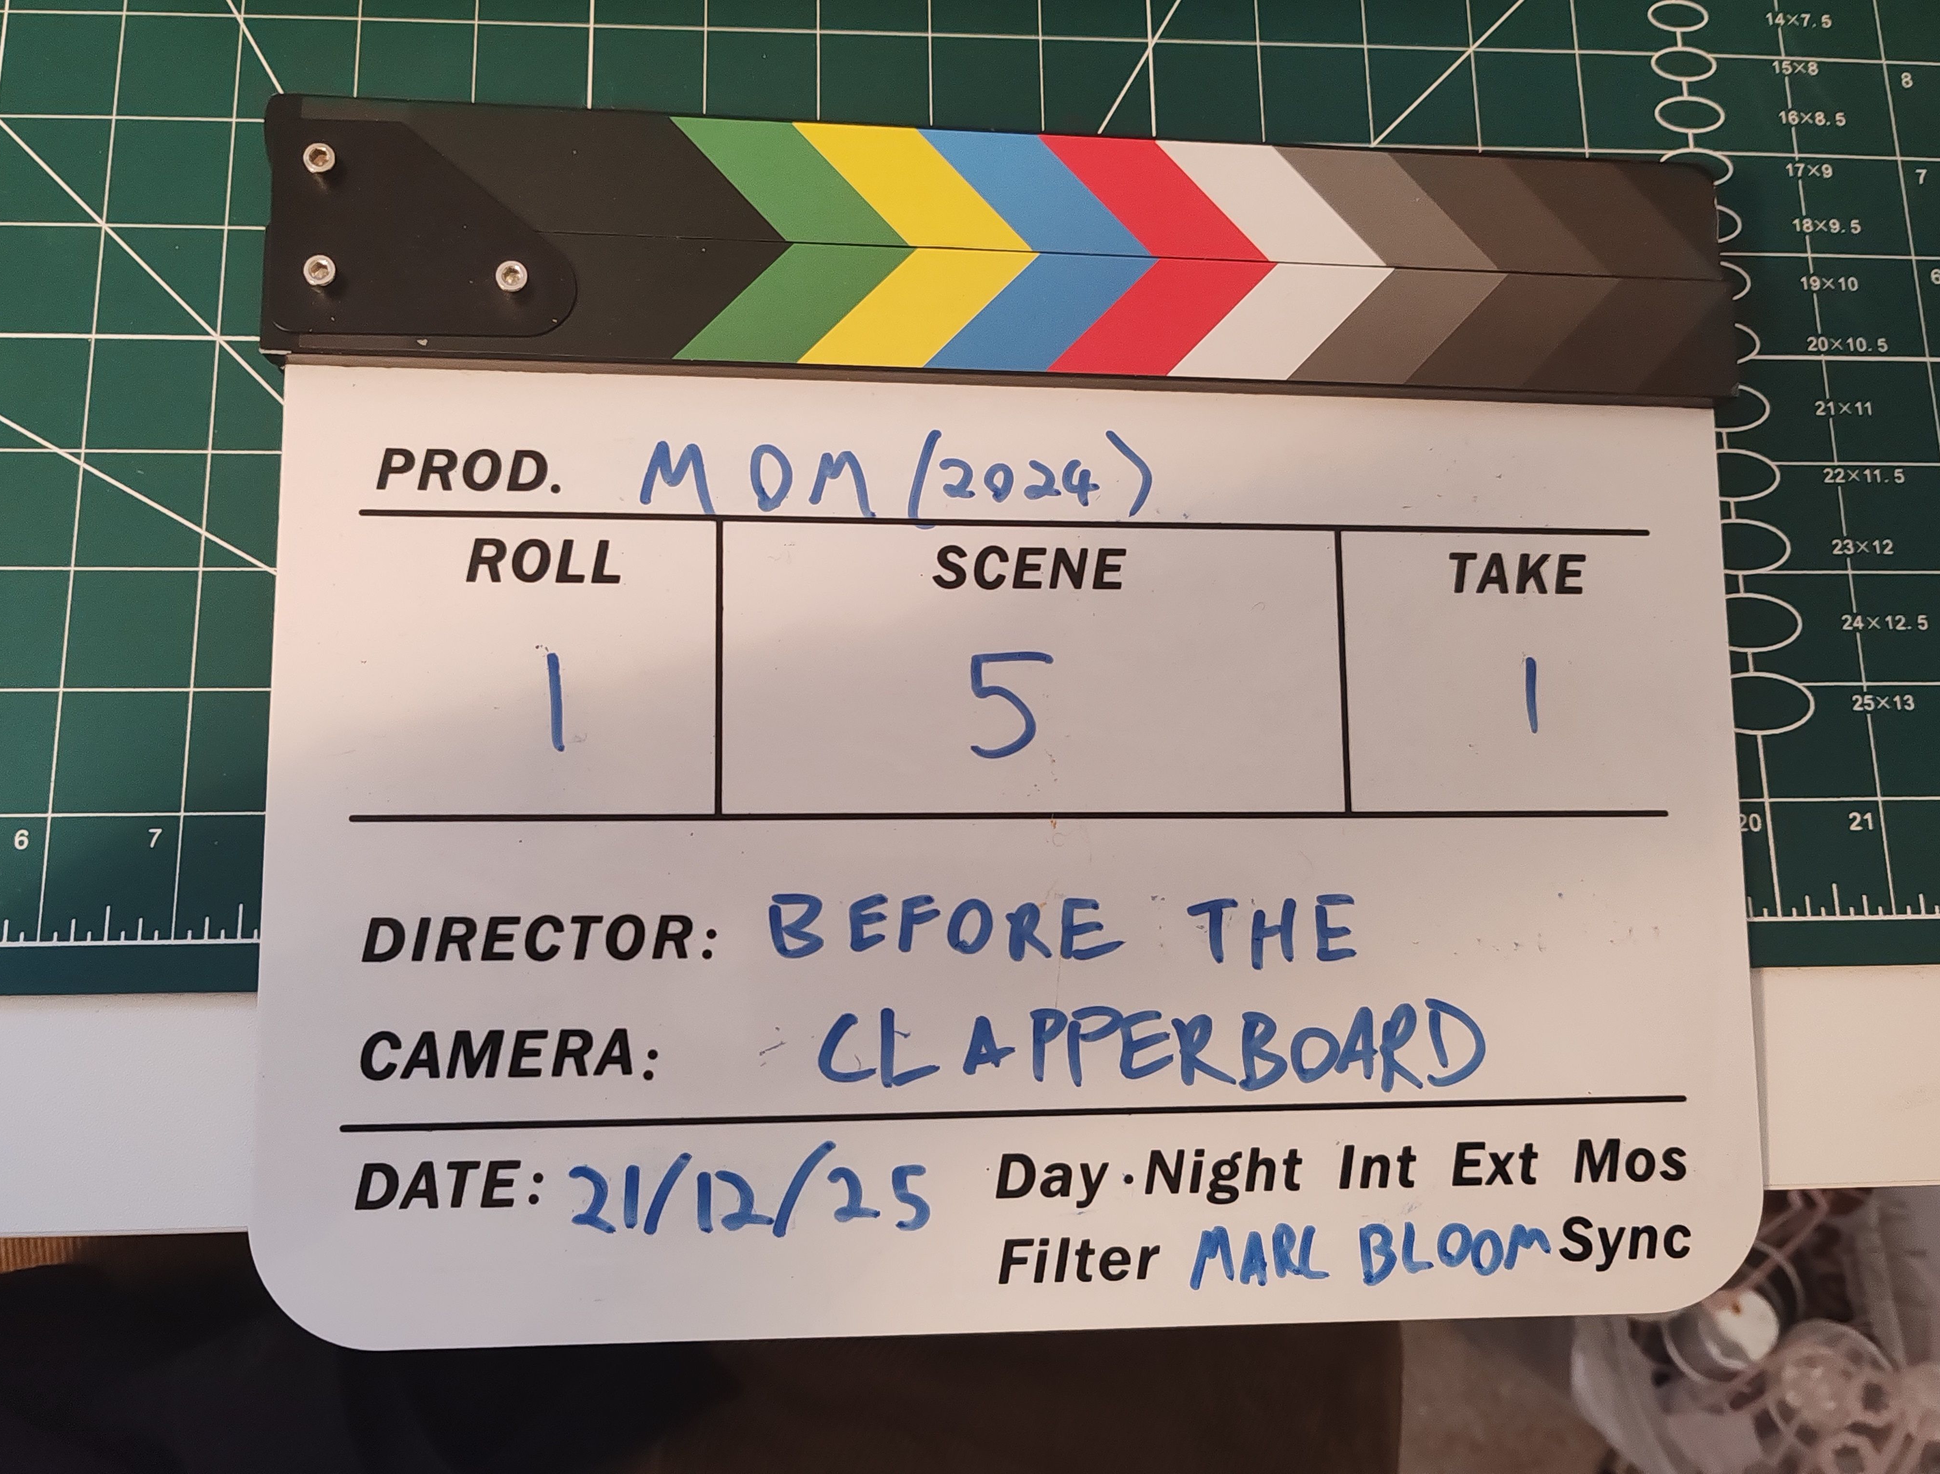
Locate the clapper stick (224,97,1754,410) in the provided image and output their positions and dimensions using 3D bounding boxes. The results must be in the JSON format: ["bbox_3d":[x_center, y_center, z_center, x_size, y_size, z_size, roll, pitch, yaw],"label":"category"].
[{"bbox_3d":[0.011,-0.099,0.324,0.306,0.018,0.052,1,84,-5],"label":"clapper stick"}]

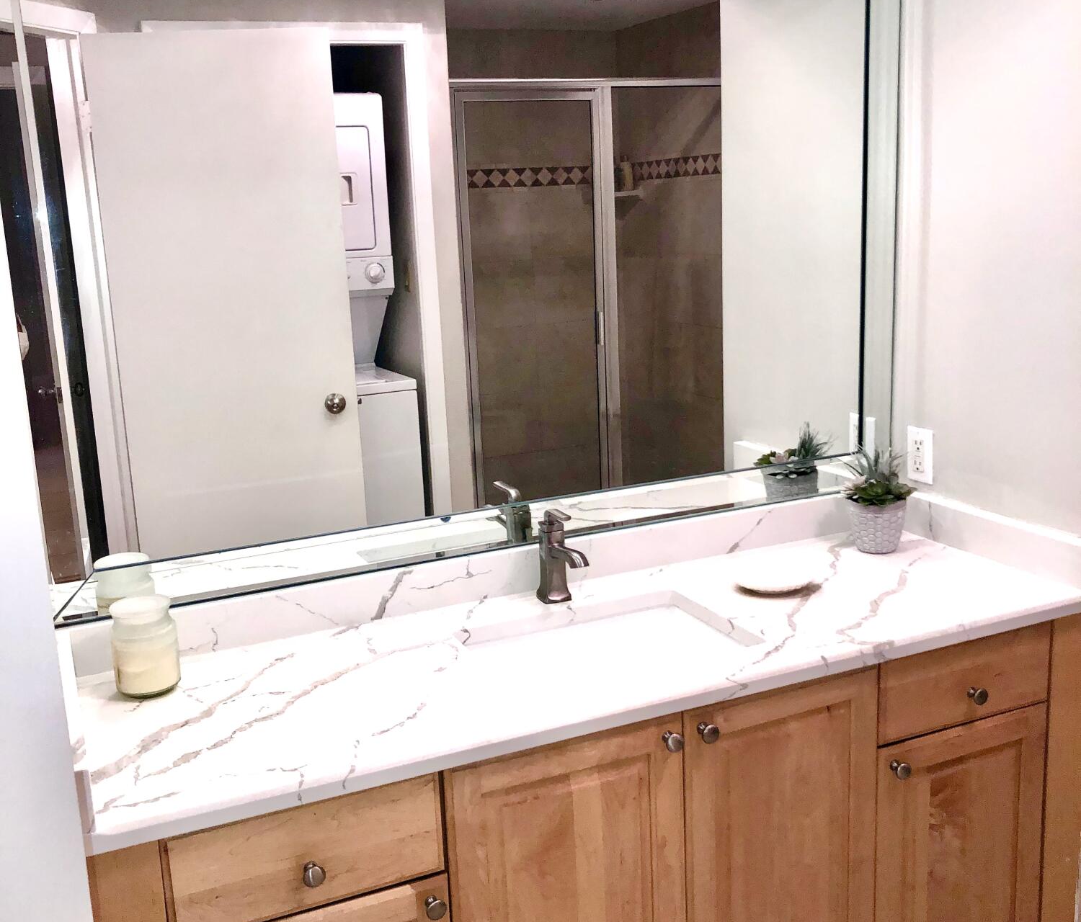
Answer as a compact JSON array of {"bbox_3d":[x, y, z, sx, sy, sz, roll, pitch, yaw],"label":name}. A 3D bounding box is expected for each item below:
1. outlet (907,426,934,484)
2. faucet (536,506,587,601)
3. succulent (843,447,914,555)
[{"bbox_3d":[0.808,-0.015,2.486,0.009,0.115,0.071,-8,13,-23],"label":"outlet"},{"bbox_3d":[0.042,0.184,2.148,0.053,0.177,0.155,-8,13,-23],"label":"faucet"},{"bbox_3d":[0.699,0.083,2.396,0.140,0.204,0.140,-3,12,1],"label":"succulent"}]

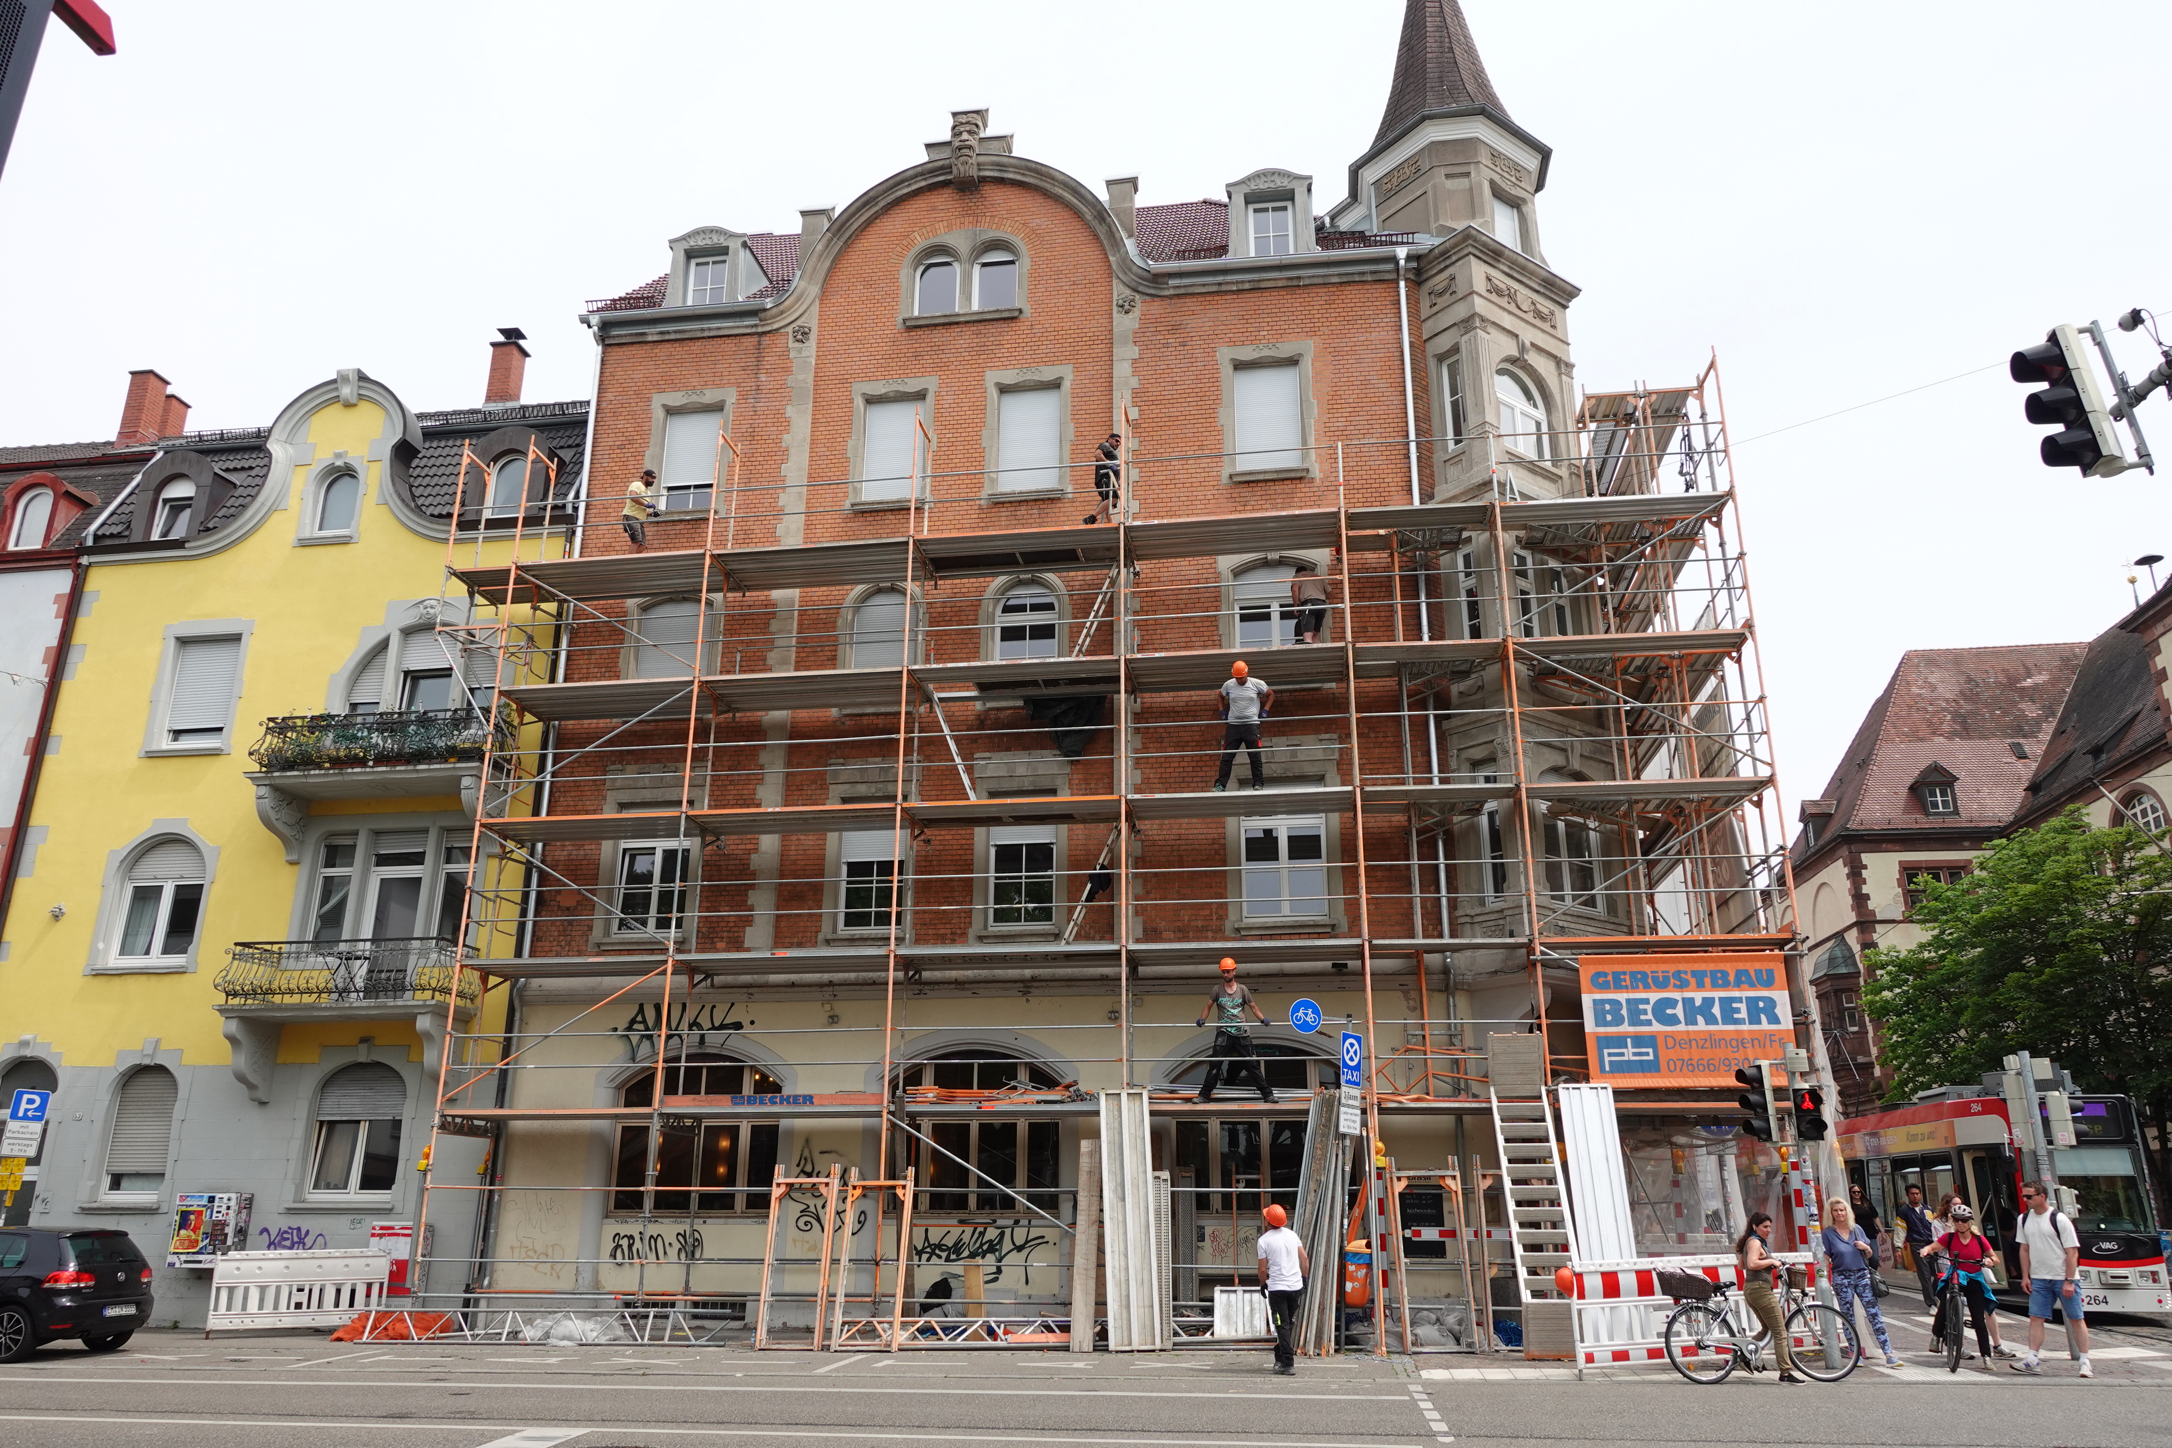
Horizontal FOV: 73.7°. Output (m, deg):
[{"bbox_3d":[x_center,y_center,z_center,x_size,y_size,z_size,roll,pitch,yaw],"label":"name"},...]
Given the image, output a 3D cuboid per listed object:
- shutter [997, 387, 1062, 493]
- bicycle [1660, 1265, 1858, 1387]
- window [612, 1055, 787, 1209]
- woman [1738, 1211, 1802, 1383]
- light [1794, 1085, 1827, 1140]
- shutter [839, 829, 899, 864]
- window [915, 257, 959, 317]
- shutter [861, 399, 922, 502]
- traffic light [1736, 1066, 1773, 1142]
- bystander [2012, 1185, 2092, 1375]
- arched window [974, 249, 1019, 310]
[{"bbox_3d":[-0.895,-4.500,22.972,1.000,1.850,0.060,-2,-18,8],"label":"shutter"},{"bbox_3d":[6.546,5.843,14.151,1.800,1.110,0.600,-1,-18,3],"label":"bicycle"},{"bbox_3d":[-5.445,5.736,20.331,2.420,2.180,0.220,-2,-18,8],"label":"window"},{"bbox_3d":[6.794,5.650,14.368,0.530,1.547,0.460,-3,-19,11],"label":"woman"},{"bbox_3d":[8.027,4.322,16.060,0.280,0.590,0.250,-2,-18,8],"label":"light"},{"bbox_3d":[-3.110,1.626,21.372,0.980,0.840,0.080,-2,-18,8],"label":"shutter"},{"bbox_3d":[-2.456,-7.306,24.132,0.745,1.130,0.100,-2,-18,8],"label":"window"},{"bbox_3d":[-3.079,-4.370,23.154,1.000,1.800,0.120,-2,-19,8],"label":"shutter"},{"bbox_3d":[7.526,4.245,16.237,0.340,0.880,0.250,0,-18,0],"label":"traffic light"},{"bbox_3d":[9.692,5.538,14.574,0.440,1.831,0.560,13,-22,-34],"label":"bystander"},{"bbox_3d":[-1.493,-7.334,23.909,0.750,1.150,0.180,-2,-19,8],"label":"arched window"}]

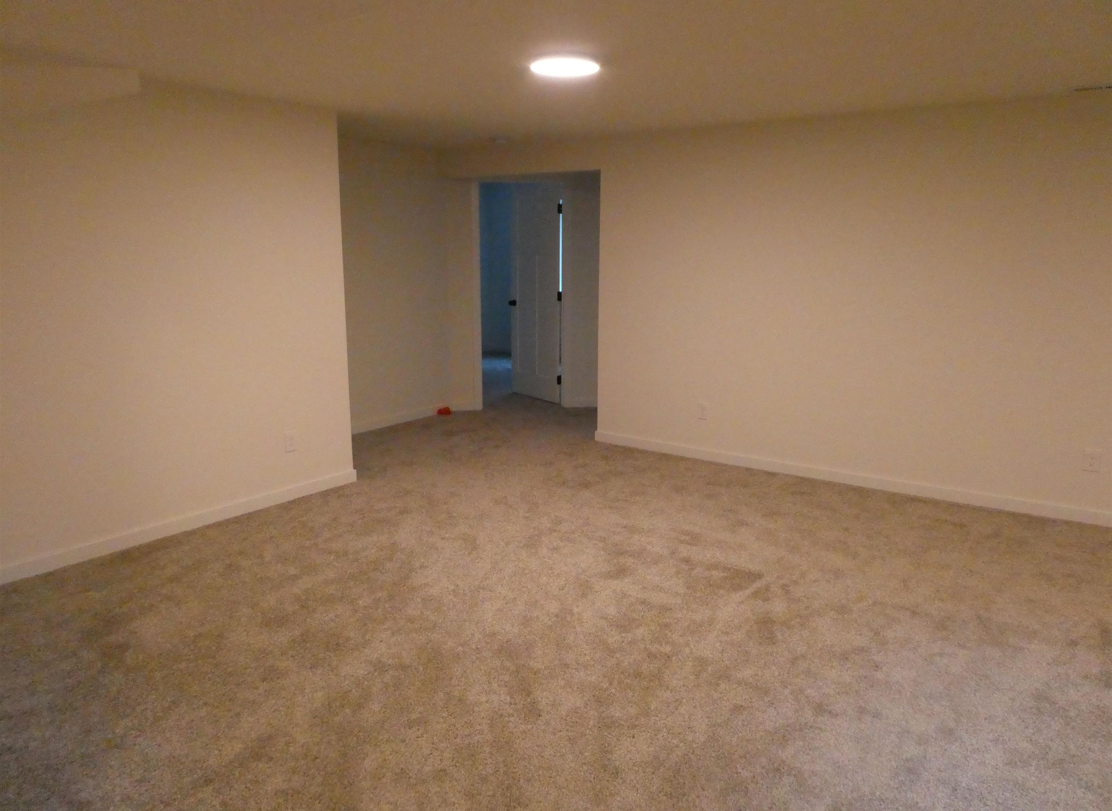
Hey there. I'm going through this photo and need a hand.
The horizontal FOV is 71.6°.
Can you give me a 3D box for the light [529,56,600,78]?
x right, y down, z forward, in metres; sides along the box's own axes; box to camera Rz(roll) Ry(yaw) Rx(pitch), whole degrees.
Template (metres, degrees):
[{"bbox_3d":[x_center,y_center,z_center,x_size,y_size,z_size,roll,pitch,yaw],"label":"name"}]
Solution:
[{"bbox_3d":[0.041,-1.512,3.429,0.315,0.025,0.315,0,11,0],"label":"light"}]

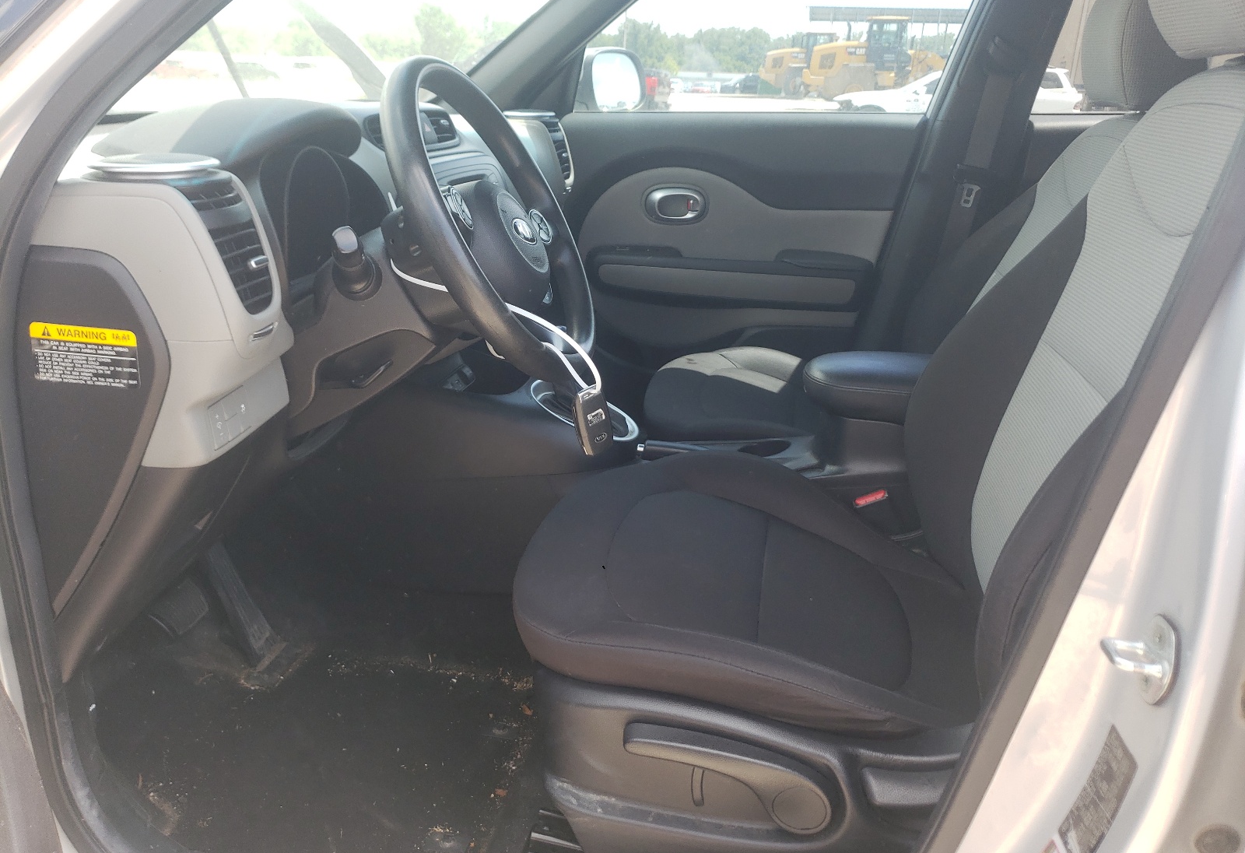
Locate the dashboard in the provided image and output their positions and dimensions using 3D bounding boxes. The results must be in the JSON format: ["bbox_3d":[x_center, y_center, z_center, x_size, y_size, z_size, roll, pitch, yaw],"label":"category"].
[{"bbox_3d":[-0.437,-0.232,1.463,0.520,0.550,1.360,4,21,10],"label":"dashboard"}]

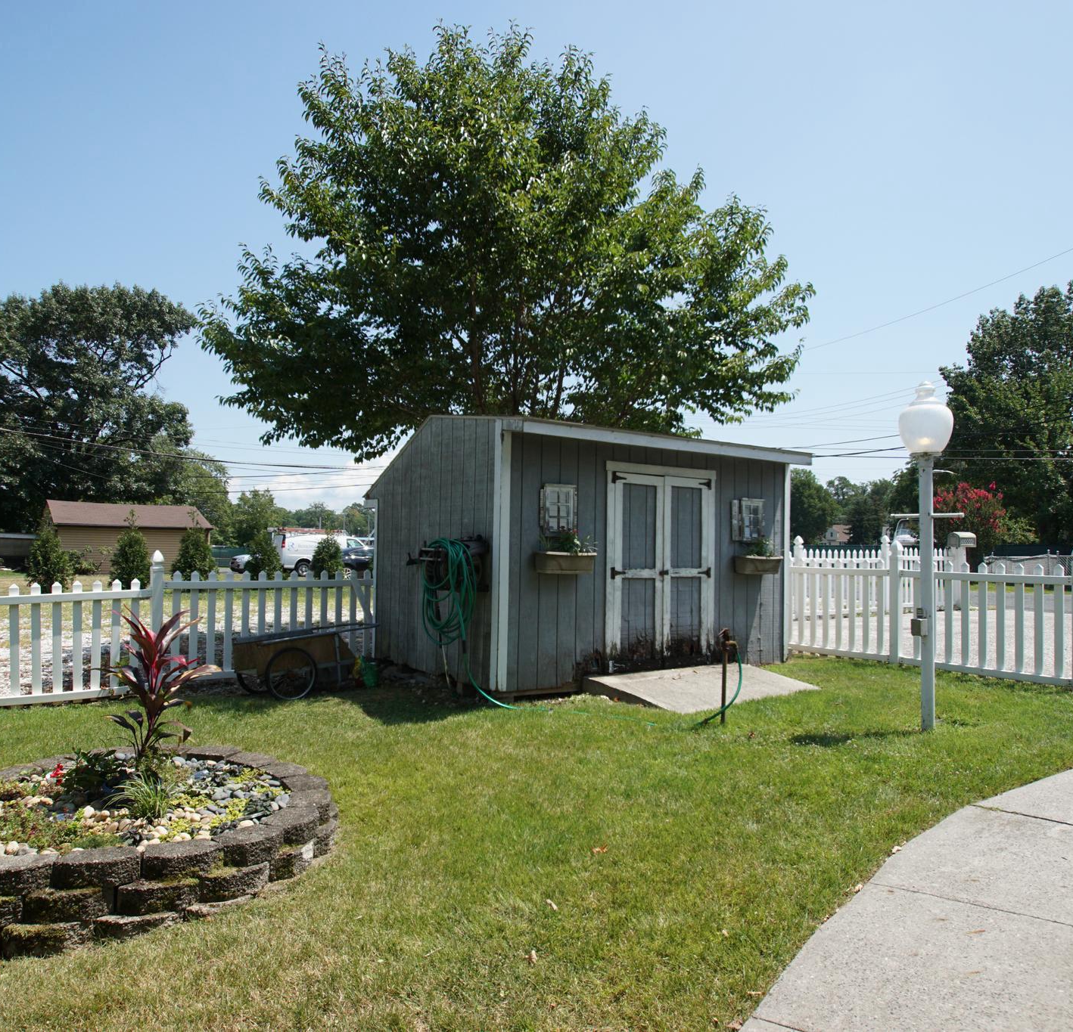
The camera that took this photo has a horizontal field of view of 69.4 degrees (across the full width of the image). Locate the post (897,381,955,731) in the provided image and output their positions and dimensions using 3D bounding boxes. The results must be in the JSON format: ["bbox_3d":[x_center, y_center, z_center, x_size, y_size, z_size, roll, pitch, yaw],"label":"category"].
[{"bbox_3d":[2.670,0.275,5.300,0.400,2.380,0.400,0,-1,0],"label":"post"}]

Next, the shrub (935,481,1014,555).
[{"bbox_3d":[13.500,0.600,24.000,2.500,3.200,2.400,0,-1,0],"label":"shrub"}]

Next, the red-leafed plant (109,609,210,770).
[{"bbox_3d":[-1.745,0.810,3.600,0.470,0.750,0.470,0,-1,0],"label":"red-leafed plant"}]

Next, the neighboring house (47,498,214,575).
[{"bbox_3d":[-21.200,1.100,40.100,7.300,3.700,5.200,1,-1,-39],"label":"neighboring house"}]

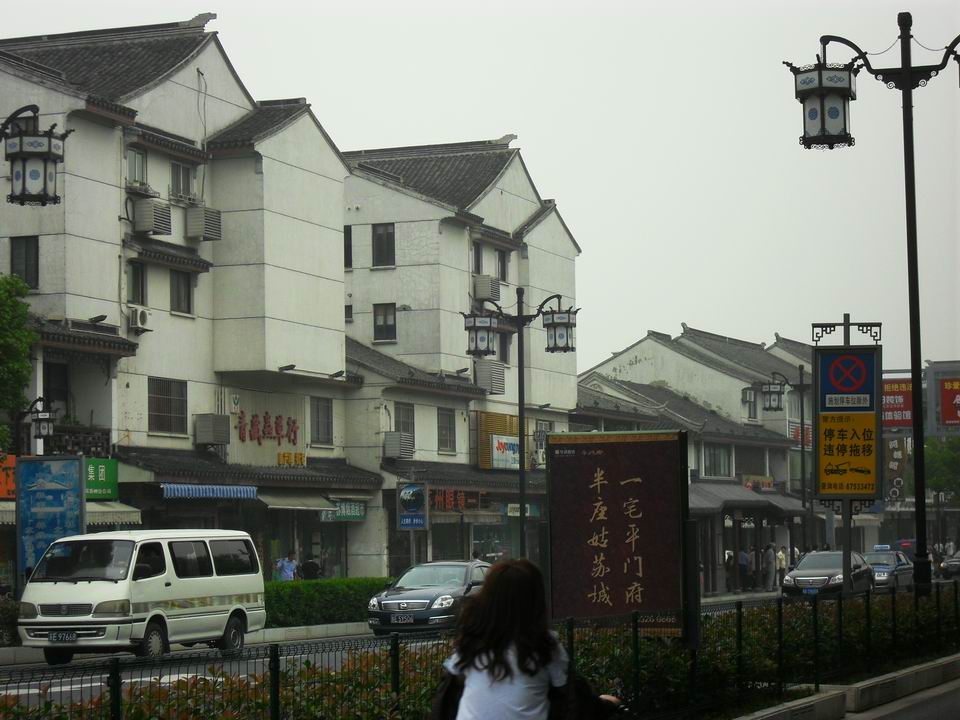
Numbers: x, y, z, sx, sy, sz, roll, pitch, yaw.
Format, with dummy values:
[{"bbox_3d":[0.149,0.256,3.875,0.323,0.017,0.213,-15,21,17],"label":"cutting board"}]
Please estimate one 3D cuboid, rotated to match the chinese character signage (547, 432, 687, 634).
[{"bbox_3d":[1.207,1.548,21.528,1.200,1.800,0.200,-2,-4,20],"label":"chinese character signage"}]

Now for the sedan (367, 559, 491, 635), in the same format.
[{"bbox_3d":[-0.705,4.770,49.300,1.770,1.480,4.800,-2,-4,19],"label":"sedan"}]

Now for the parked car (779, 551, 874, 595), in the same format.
[{"bbox_3d":[9.880,6.120,69.700,1.780,1.470,4.840,-2,-4,20],"label":"parked car"}]

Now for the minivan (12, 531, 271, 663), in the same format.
[{"bbox_3d":[-4.870,3.445,36.100,1.700,1.970,4.750,-2,-4,20],"label":"minivan"}]

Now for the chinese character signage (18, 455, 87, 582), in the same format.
[{"bbox_3d":[-7.092,2.671,41.015,1.210,2.130,0.180,-2,-4,20],"label":"chinese character signage"}]

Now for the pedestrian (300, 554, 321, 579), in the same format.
[{"bbox_3d":[-4.211,5.647,61.440,0.500,1.640,0.360,0,-4,-11],"label":"pedestrian"}]

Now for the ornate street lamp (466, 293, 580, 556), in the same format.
[{"bbox_3d":[1.145,2.316,65.689,3.050,8.480,0.950,-2,-4,20],"label":"ornate street lamp"}]

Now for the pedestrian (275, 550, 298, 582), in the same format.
[{"bbox_3d":[-4.770,5.573,60.939,0.520,1.660,0.360,-1,-4,-3],"label":"pedestrian"}]

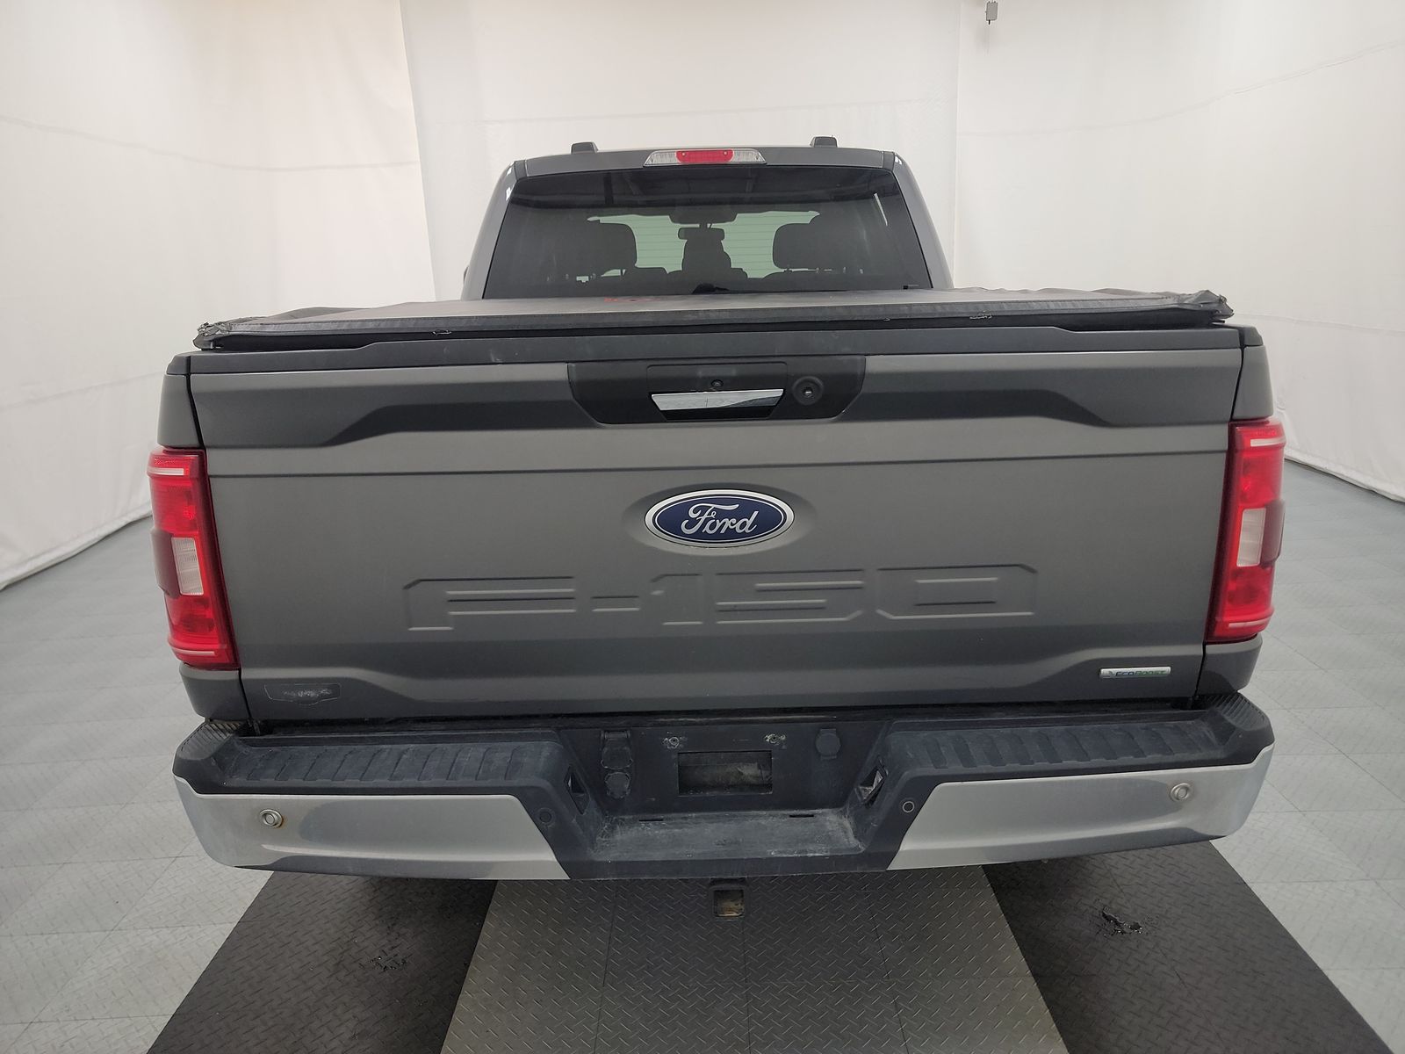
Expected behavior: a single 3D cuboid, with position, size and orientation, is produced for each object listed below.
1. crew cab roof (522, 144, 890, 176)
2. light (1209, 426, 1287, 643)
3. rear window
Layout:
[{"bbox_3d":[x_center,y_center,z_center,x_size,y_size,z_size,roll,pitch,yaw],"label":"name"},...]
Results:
[{"bbox_3d":[0.005,-1.497,4.178,1.360,0.130,1.720,-2,15,0],"label":"crew cab roof"},{"bbox_3d":[0.937,-0.001,1.709,0.145,0.400,0.160,-2,15,0],"label":"light"},{"bbox_3d":[0.013,-1.015,3.352,1.530,0.470,0.100,-2,-1,0],"label":"rear window"}]

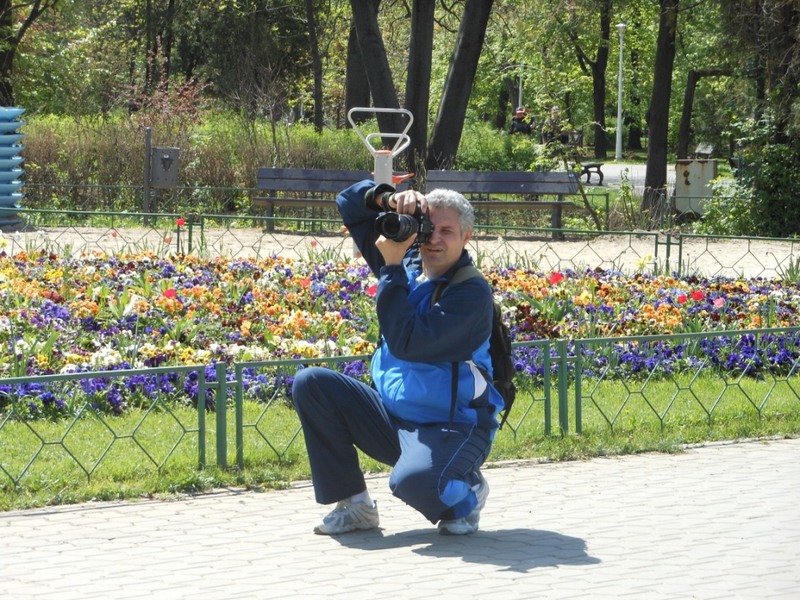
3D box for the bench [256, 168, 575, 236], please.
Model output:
[{"bbox_3d":[0.194,-1.119,33.500,3.720,0.760,0.600,2,4,7],"label":"bench"}]

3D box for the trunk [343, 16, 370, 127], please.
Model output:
[{"bbox_3d":[-0.806,-4.107,57.000,0.520,3.500,0.520,1,4,0],"label":"trunk"}]

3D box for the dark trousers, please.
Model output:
[{"bbox_3d":[-0.018,0.474,9.620,0.620,0.500,0.520,-2,5,-41],"label":"dark trousers"}]

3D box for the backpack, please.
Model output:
[{"bbox_3d":[0.256,0.152,9.820,0.300,0.500,0.320,-2,5,-44],"label":"backpack"}]

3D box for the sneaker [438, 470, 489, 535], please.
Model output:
[{"bbox_3d":[0.209,0.670,9.660,0.110,0.130,0.270,4,40,37],"label":"sneaker"}]

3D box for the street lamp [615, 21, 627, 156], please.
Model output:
[{"bbox_3d":[6.611,-6.251,88.000,0.360,4.150,0.360,1,4,0],"label":"street lamp"}]

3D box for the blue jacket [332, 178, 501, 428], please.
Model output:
[{"bbox_3d":[0.068,0.011,9.680,0.540,0.790,0.450,5,5,44],"label":"blue jacket"}]

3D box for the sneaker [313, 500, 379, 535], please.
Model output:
[{"bbox_3d":[-0.175,0.711,9.620,0.280,0.105,0.110,-2,5,-44],"label":"sneaker"}]

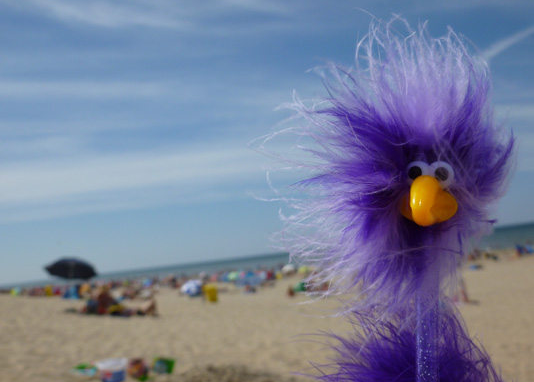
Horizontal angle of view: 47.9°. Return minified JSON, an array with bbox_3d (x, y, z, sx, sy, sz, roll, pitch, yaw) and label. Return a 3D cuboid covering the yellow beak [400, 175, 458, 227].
[{"bbox_3d":[0.064,0.004,0.238,0.022,0.021,0.017,-2,-2,24],"label":"yellow beak"}]

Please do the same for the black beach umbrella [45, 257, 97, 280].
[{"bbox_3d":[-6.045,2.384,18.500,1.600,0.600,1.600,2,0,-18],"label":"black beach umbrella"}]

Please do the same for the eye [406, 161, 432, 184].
[{"bbox_3d":[0.061,-0.007,0.242,0.010,0.010,0.007,-2,-2,22],"label":"eye"}]

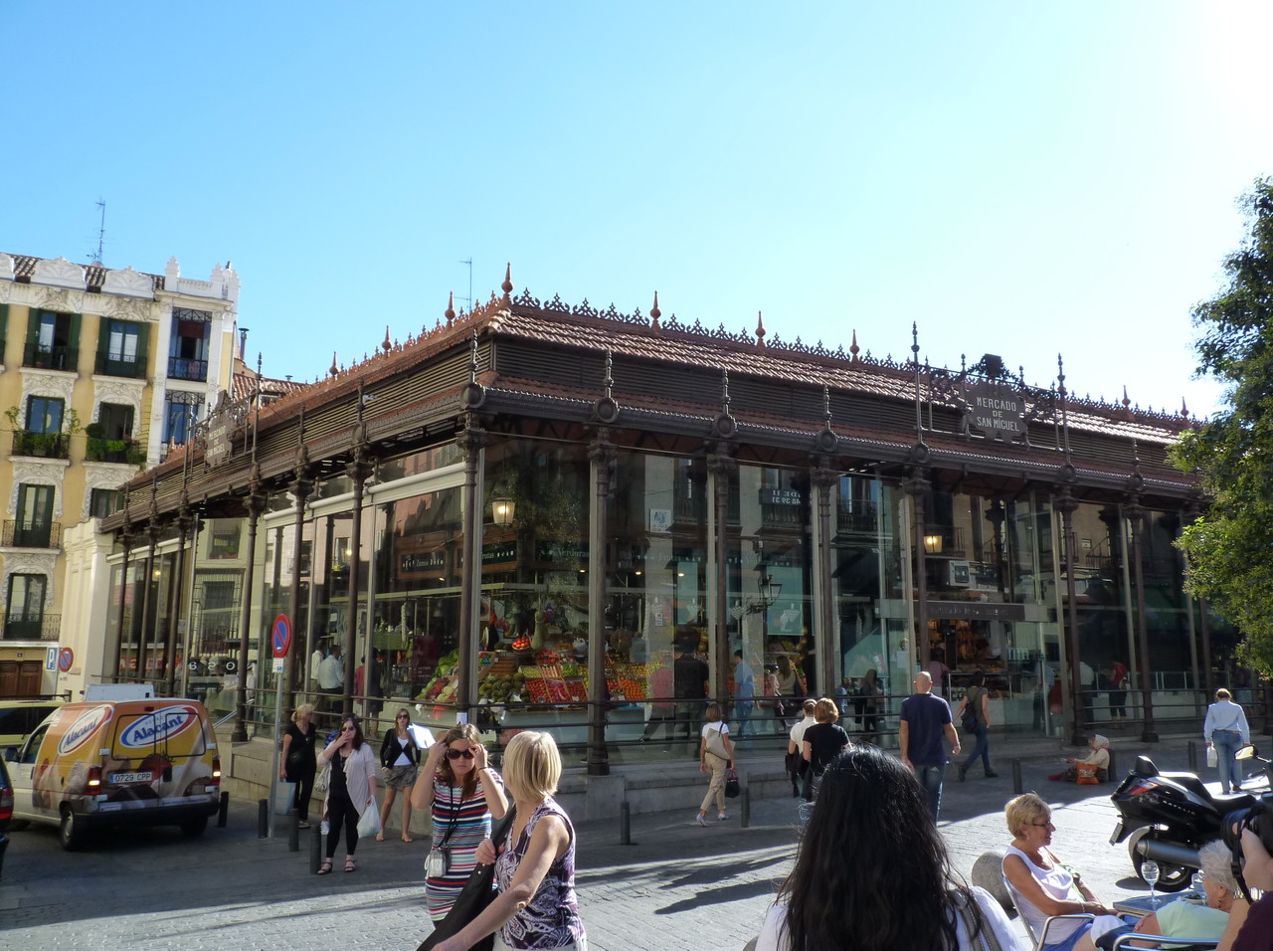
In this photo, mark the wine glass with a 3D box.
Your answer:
[{"bbox_3d":[2.428,1.923,4.696,0.085,0.181,0.085,0,-10,0],"label":"wine glass"}]

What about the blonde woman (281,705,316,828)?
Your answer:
[{"bbox_3d":[-4.710,4.029,13.852,0.500,1.650,0.360,7,-12,-36],"label":"blonde woman"}]

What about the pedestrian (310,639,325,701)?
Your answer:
[{"bbox_3d":[-6.260,4.129,19.500,0.350,1.750,0.480,8,-12,-41],"label":"pedestrian"}]

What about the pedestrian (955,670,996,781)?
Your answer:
[{"bbox_3d":[5.294,3.864,15.524,0.520,1.680,0.520,8,-12,-41],"label":"pedestrian"}]

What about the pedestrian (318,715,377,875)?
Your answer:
[{"bbox_3d":[-3.086,3.369,10.573,0.620,1.633,0.420,0,-10,-2],"label":"pedestrian"}]

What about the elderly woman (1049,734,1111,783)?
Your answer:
[{"bbox_3d":[7.008,4.449,15.713,1.000,0.770,0.520,-4,-11,24],"label":"elderly woman"}]

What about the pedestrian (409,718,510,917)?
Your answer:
[{"bbox_3d":[-0.879,2.086,4.914,0.500,1.660,0.380,-1,-9,6],"label":"pedestrian"}]

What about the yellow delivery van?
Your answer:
[{"bbox_3d":[-7.597,4.086,14.164,4.130,1.850,1.760,-9,-14,43],"label":"yellow delivery van"}]

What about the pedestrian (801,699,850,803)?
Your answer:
[{"bbox_3d":[1.843,2.941,9.481,0.500,1.600,0.320,-1,-10,7],"label":"pedestrian"}]

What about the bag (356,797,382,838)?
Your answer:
[{"bbox_3d":[-2.910,3.716,10.800,0.250,0.430,0.160,3,-10,-16],"label":"bag"}]

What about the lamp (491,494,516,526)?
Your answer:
[{"bbox_3d":[-1.984,0.513,14.840,0.350,0.480,0.350,-5,-12,29],"label":"lamp"}]

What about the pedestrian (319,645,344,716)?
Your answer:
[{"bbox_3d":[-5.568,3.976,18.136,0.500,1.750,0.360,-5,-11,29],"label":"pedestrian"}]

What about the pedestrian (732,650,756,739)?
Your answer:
[{"bbox_3d":[2.077,4.249,19.292,0.400,1.710,0.480,-5,-11,30],"label":"pedestrian"}]

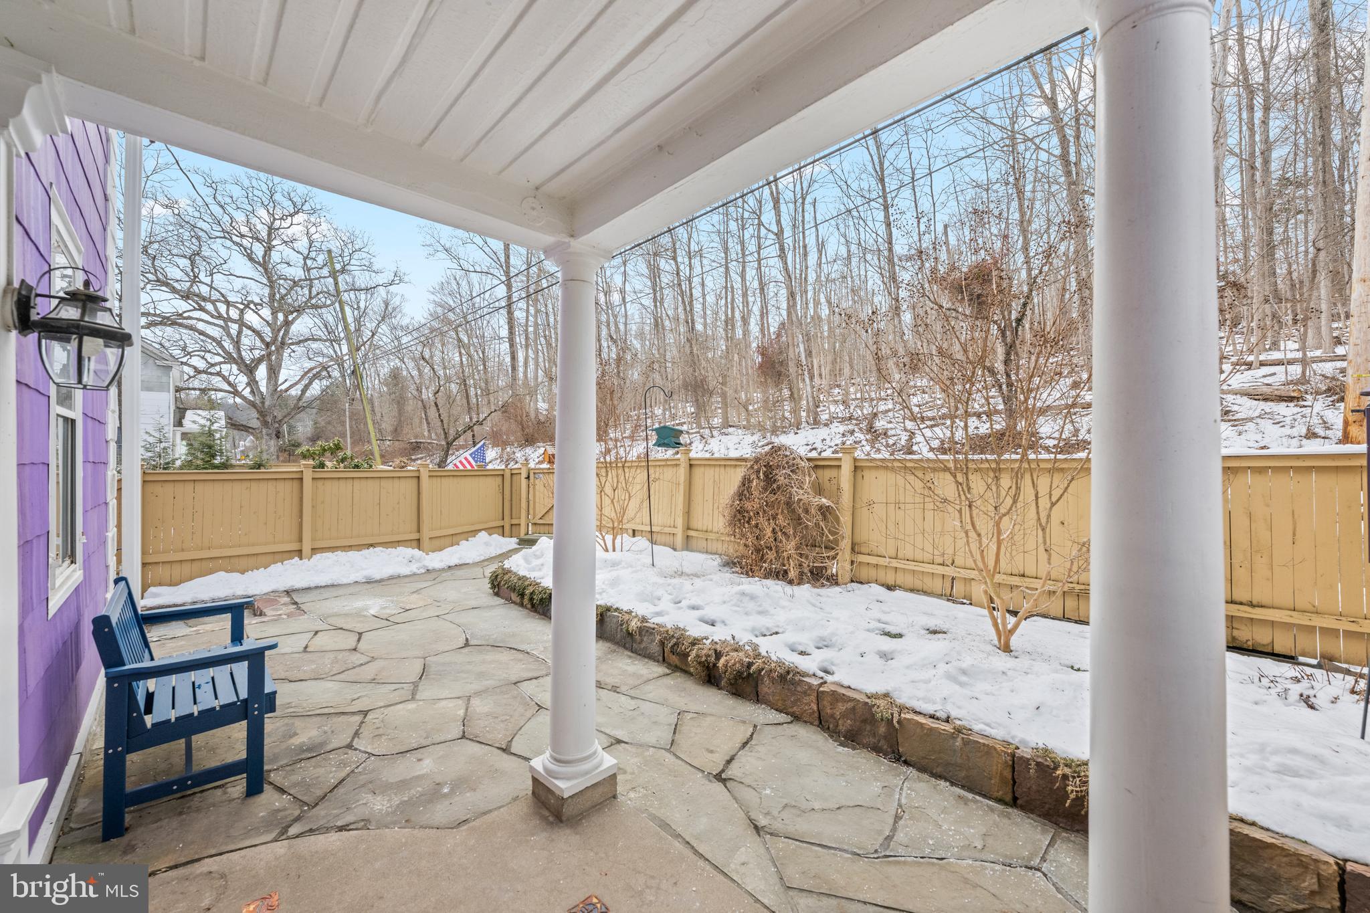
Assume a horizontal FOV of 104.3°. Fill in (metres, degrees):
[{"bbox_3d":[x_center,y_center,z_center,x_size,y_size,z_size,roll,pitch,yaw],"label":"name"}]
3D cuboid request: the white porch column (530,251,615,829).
[{"bbox_3d":[-0.488,0.287,2.335,0.273,2.375,0.273,0,0,-43],"label":"white porch column"}]

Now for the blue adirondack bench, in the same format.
[{"bbox_3d":[-2.421,1.058,2.604,0.580,0.870,1.100,1,-1,-43],"label":"blue adirondack bench"}]

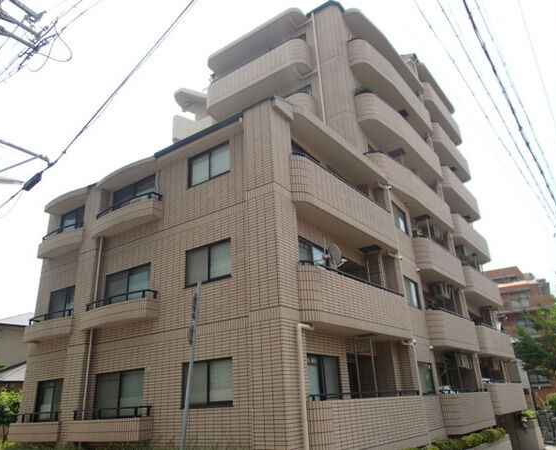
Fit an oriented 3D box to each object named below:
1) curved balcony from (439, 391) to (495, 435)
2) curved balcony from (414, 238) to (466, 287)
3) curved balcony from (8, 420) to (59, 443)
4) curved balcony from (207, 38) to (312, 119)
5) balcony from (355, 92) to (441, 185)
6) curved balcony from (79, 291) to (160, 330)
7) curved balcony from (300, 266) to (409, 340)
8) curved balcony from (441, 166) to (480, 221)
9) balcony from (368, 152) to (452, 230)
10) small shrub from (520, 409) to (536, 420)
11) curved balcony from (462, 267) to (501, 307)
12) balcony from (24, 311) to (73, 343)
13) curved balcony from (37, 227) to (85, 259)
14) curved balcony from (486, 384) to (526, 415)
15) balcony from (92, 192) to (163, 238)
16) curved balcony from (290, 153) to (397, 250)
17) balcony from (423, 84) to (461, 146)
[{"bbox_3d":[6.664,6.729,15.665,1.100,1.270,4.550,-19,-27,34],"label":"curved balcony"},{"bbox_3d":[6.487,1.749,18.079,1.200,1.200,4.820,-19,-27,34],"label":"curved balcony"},{"bbox_3d":[-6.715,5.667,11.844,2.400,0.550,0.430,-16,-25,30],"label":"curved balcony"},{"bbox_3d":[-0.940,-6.328,19.190,5.300,1.300,1.250,-17,-26,30],"label":"curved balcony"},{"bbox_3d":[5.400,-3.589,19.014,1.280,1.340,7.050,-19,-27,34],"label":"balcony"},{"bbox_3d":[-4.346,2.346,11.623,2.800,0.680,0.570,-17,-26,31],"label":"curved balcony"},{"bbox_3d":[1.923,2.162,11.262,0.960,1.330,5.420,-19,-27,34],"label":"curved balcony"},{"bbox_3d":[9.932,-1.575,24.472,1.280,1.280,6.100,-19,-27,34],"label":"curved balcony"},{"bbox_3d":[5.567,-1.100,18.187,1.200,1.380,7.300,-18,-27,34],"label":"balcony"},{"bbox_3d":[14.569,11.021,25.200,0.700,0.600,0.800,-18,-27,34],"label":"small shrub"},{"bbox_3d":[10.437,3.365,23.060,1.200,1.400,6.700,-18,-27,34],"label":"curved balcony"},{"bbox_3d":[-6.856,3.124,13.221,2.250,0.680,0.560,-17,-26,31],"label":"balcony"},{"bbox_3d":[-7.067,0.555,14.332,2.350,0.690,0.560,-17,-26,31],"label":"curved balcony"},{"bbox_3d":[10.660,8.378,21.011,1.200,1.300,6.800,-18,-27,34],"label":"curved balcony"},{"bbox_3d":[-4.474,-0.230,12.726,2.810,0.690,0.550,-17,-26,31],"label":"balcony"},{"bbox_3d":[1.621,-0.364,12.318,1.150,1.320,5.320,-19,-27,34],"label":"curved balcony"},{"bbox_3d":[9.921,-6.695,27.093,1.180,1.400,6.500,-18,-27,34],"label":"balcony"}]

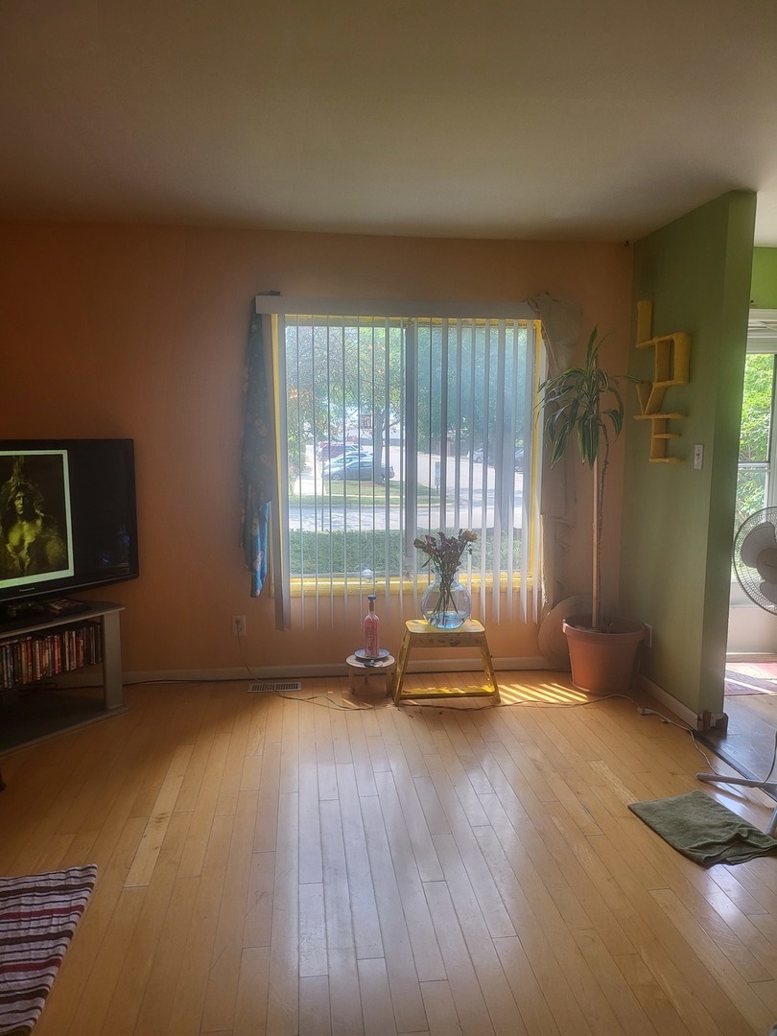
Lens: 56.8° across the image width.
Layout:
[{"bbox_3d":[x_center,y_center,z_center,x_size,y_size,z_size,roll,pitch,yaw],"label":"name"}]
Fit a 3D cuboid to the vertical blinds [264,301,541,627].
[{"bbox_3d":[0.076,-0.263,3.917,1.530,1.760,0.120,-1,7,-7],"label":"vertical blinds"}]

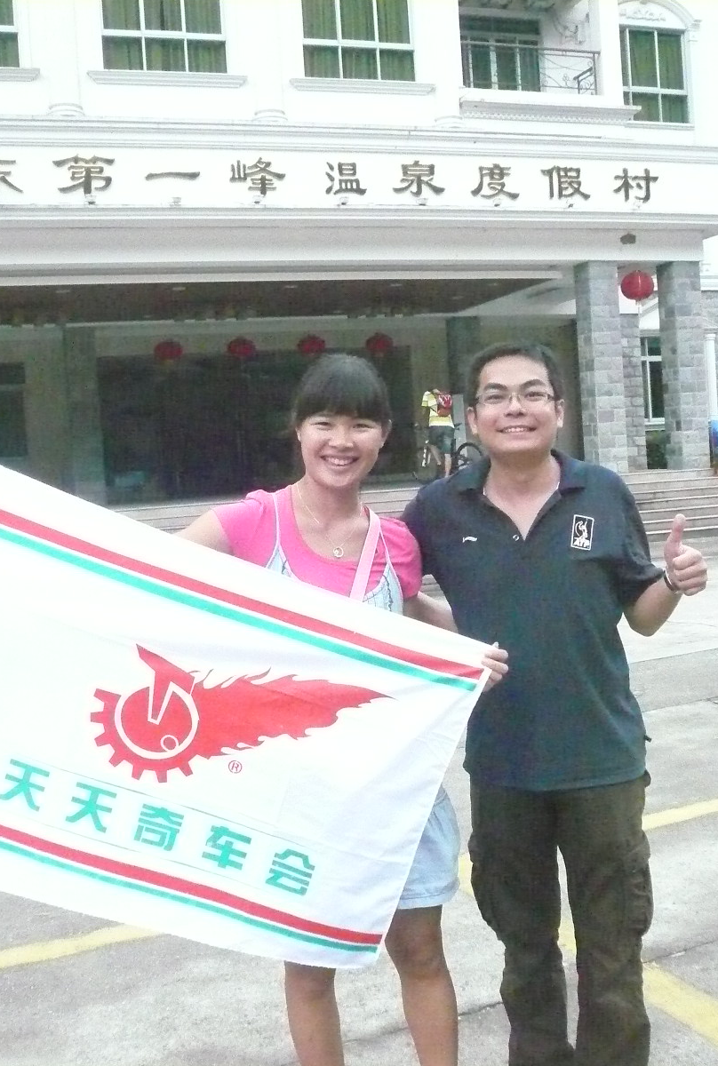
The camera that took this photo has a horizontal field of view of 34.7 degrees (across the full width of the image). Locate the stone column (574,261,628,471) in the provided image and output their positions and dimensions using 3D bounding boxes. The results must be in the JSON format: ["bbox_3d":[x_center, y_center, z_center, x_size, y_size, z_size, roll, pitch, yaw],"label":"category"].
[{"bbox_3d":[4.227,-2.864,20.090,0.569,3.624,0.530,-5,3,-19],"label":"stone column"}]

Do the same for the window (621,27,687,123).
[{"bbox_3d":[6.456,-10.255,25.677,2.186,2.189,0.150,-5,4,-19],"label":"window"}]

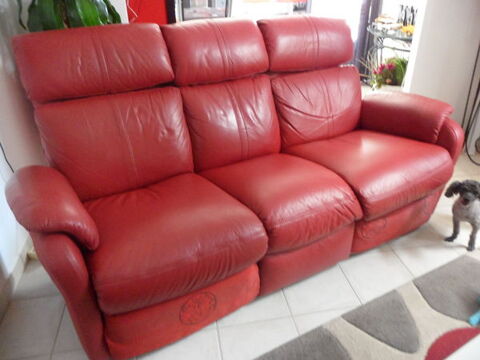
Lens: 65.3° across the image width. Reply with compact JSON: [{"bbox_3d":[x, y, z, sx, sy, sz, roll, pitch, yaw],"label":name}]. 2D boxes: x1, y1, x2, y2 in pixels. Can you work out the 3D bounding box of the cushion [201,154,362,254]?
[{"bbox_3d":[0.156,0.016,1.774,0.529,0.225,0.713,-15,26,-23],"label":"cushion"}]

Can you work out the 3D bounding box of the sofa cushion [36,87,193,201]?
[{"bbox_3d":[-0.581,-0.199,1.842,0.631,0.438,0.188,-15,16,-23],"label":"sofa cushion"}]

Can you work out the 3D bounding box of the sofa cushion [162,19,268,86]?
[{"bbox_3d":[-0.128,-0.682,2.001,0.531,0.275,0.175,-15,11,-23],"label":"sofa cushion"}]

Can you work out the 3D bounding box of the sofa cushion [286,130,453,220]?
[{"bbox_3d":[0.638,-0.117,1.988,0.559,0.225,0.713,-15,26,-23],"label":"sofa cushion"}]

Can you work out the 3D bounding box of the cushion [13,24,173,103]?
[{"bbox_3d":[-0.651,-0.538,1.769,0.650,0.275,0.175,-15,11,-23],"label":"cushion"}]

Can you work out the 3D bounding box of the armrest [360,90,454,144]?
[{"bbox_3d":[0.920,-0.381,2.105,0.212,0.181,0.575,-15,25,-23],"label":"armrest"}]

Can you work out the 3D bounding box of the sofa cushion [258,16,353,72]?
[{"bbox_3d":[0.372,-0.819,2.224,0.578,0.275,0.175,-15,11,-23],"label":"sofa cushion"}]

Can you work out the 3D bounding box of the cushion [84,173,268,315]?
[{"bbox_3d":[-0.339,0.152,1.555,0.600,0.225,0.713,-15,26,-23],"label":"cushion"}]

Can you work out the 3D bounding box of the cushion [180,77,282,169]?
[{"bbox_3d":[-0.066,-0.340,2.071,0.529,0.438,0.188,-15,16,-23],"label":"cushion"}]

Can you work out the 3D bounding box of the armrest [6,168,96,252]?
[{"bbox_3d":[-0.694,0.062,1.387,0.219,0.181,0.575,-15,25,-23],"label":"armrest"}]

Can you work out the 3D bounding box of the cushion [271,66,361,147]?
[{"bbox_3d":[0.433,-0.477,2.293,0.594,0.438,0.188,-15,16,-23],"label":"cushion"}]

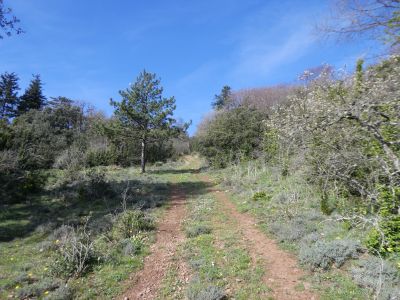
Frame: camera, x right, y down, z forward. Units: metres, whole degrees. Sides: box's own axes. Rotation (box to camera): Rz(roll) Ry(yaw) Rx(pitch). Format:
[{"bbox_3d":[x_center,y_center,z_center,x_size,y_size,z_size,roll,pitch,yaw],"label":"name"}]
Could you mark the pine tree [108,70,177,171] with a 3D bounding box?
[{"bbox_3d":[-4.014,-1.950,20.000,4.622,7.122,4.622,0,-4,0],"label":"pine tree"}]

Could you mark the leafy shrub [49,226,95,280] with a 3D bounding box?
[{"bbox_3d":[-1.702,1.358,3.750,0.571,0.658,0.514,0,-4,0],"label":"leafy shrub"}]

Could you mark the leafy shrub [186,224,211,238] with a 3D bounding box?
[{"bbox_3d":[-0.010,1.569,5.350,0.502,0.222,0.426,0,-4,0],"label":"leafy shrub"}]

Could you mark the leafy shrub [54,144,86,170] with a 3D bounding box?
[{"bbox_3d":[-9.551,0.562,20.500,2.172,1.901,1.955,0,-4,0],"label":"leafy shrub"}]

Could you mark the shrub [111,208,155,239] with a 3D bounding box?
[{"bbox_3d":[-1.313,1.446,5.500,0.813,0.531,0.731,0,-4,0],"label":"shrub"}]

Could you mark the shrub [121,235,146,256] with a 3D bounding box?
[{"bbox_3d":[-1.053,1.511,4.400,0.403,0.301,0.362,0,-4,0],"label":"shrub"}]

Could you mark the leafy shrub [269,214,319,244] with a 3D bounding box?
[{"bbox_3d":[1.760,1.474,5.250,0.908,0.450,0.772,0,-4,0],"label":"leafy shrub"}]

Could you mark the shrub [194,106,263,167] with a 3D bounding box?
[{"bbox_3d":[2.463,-0.937,22.000,5.481,4.641,5.207,0,-4,0],"label":"shrub"}]

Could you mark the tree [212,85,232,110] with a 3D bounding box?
[{"bbox_3d":[3.400,-5.802,42.000,3.317,8.099,3.317,0,-4,0],"label":"tree"}]

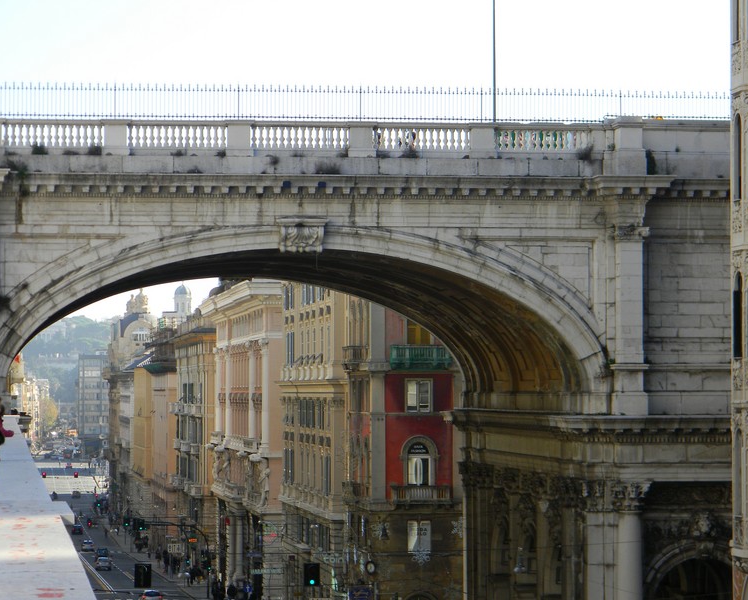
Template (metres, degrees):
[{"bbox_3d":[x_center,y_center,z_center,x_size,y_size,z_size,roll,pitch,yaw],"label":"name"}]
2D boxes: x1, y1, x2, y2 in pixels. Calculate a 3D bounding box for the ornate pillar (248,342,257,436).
[{"bbox_3d":[-9.939,7.485,198.500,0.780,8.000,0.780,0,-2,-9],"label":"ornate pillar"}]

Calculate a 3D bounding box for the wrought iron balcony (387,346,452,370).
[{"bbox_3d":[2.730,3.298,139.506,3.550,1.500,1.100,0,-2,-9],"label":"wrought iron balcony"}]

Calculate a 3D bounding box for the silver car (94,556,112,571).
[{"bbox_3d":[-30.710,30.004,276.000,1.760,1.480,4.200,0,-4,-9],"label":"silver car"}]

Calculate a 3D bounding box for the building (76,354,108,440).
[{"bbox_3d":[-87.118,31.671,772.902,15.000,29.000,16.000,0,-2,-9],"label":"building"}]

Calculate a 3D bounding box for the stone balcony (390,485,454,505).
[{"bbox_3d":[2.787,11.203,139.506,3.550,1.150,1.050,0,-2,-9],"label":"stone balcony"}]

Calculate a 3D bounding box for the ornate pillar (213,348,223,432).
[{"bbox_3d":[-14.769,8.729,229.000,0.850,8.300,0.850,0,-2,-9],"label":"ornate pillar"}]

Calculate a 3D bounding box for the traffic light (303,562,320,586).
[{"bbox_3d":[-2.712,12.139,107.000,0.700,1.000,0.400,0,-2,-9],"label":"traffic light"}]

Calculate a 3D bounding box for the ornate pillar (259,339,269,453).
[{"bbox_3d":[-8.652,7.438,190.000,0.800,8.800,0.800,0,-2,-9],"label":"ornate pillar"}]

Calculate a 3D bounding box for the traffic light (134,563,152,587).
[{"bbox_3d":[-10.164,12.148,107.000,0.700,1.020,0.400,0,-2,-9],"label":"traffic light"}]

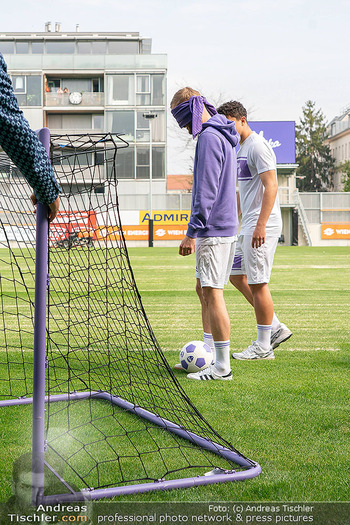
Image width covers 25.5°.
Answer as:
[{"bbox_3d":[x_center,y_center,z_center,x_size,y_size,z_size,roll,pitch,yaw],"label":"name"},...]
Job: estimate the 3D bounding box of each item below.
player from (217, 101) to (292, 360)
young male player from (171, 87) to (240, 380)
[{"bbox_3d":[0.583,-0.237,5.625,0.550,1.861,0.520,-1,3,-20],"label":"player"},{"bbox_3d":[0.204,-0.192,4.916,0.450,1.833,0.500,0,3,8],"label":"young male player"}]

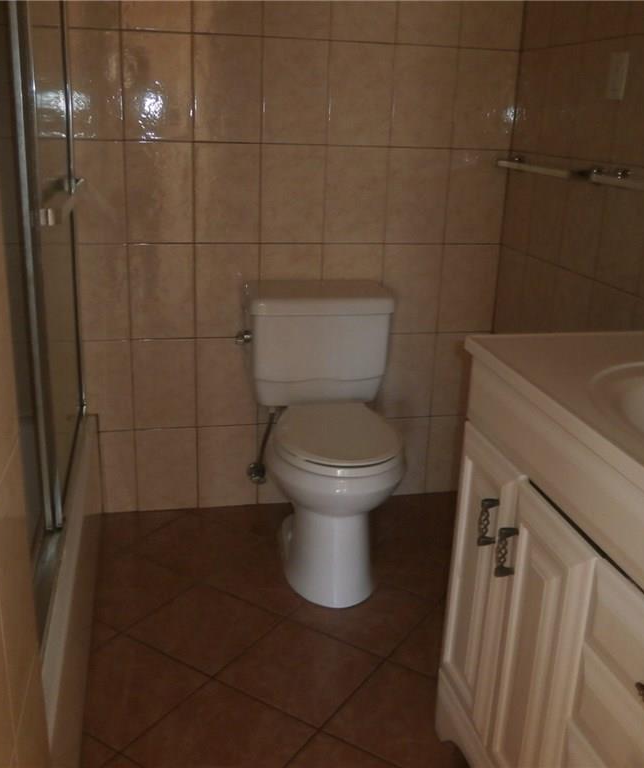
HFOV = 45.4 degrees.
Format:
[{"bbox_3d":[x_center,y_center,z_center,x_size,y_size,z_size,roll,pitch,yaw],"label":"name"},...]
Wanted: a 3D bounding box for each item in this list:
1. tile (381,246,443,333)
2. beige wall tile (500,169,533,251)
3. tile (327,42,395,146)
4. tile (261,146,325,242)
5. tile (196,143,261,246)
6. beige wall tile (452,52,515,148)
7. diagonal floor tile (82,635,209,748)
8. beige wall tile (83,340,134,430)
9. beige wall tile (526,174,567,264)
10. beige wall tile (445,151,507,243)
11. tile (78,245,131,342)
[{"bbox_3d":[0.297,-0.314,2.563,0.203,0.304,0.010,-2,19,-12],"label":"tile"},{"bbox_3d":[0.632,-0.575,2.439,0.010,0.304,0.195,-2,19,-11],"label":"beige wall tile"},{"bbox_3d":[0.118,-0.876,2.332,0.200,0.300,0.010,-2,19,-12],"label":"tile"},{"bbox_3d":[-0.089,-0.586,2.380,0.203,0.304,0.010,-2,19,-12],"label":"tile"},{"bbox_3d":[-0.287,-0.577,2.333,0.200,0.301,0.010,-2,19,-12],"label":"tile"},{"bbox_3d":[0.511,-0.882,2.404,0.202,0.301,0.010,-2,19,-12],"label":"beige wall tile"},{"bbox_3d":[-0.466,0.712,1.796,0.301,0.010,0.301,14,22,30],"label":"diagonal floor tile"},{"bbox_3d":[-0.703,0.007,2.447,0.203,0.304,0.010,-2,19,-12],"label":"beige wall tile"},{"bbox_3d":[0.664,-0.511,2.250,0.010,0.301,0.200,-2,19,-12],"label":"beige wall tile"},{"bbox_3d":[0.506,-0.605,2.510,0.203,0.304,0.010,-2,19,-12],"label":"beige wall tile"},{"bbox_3d":[-0.689,-0.278,2.346,0.200,0.300,0.010,-2,19,-12],"label":"tile"}]

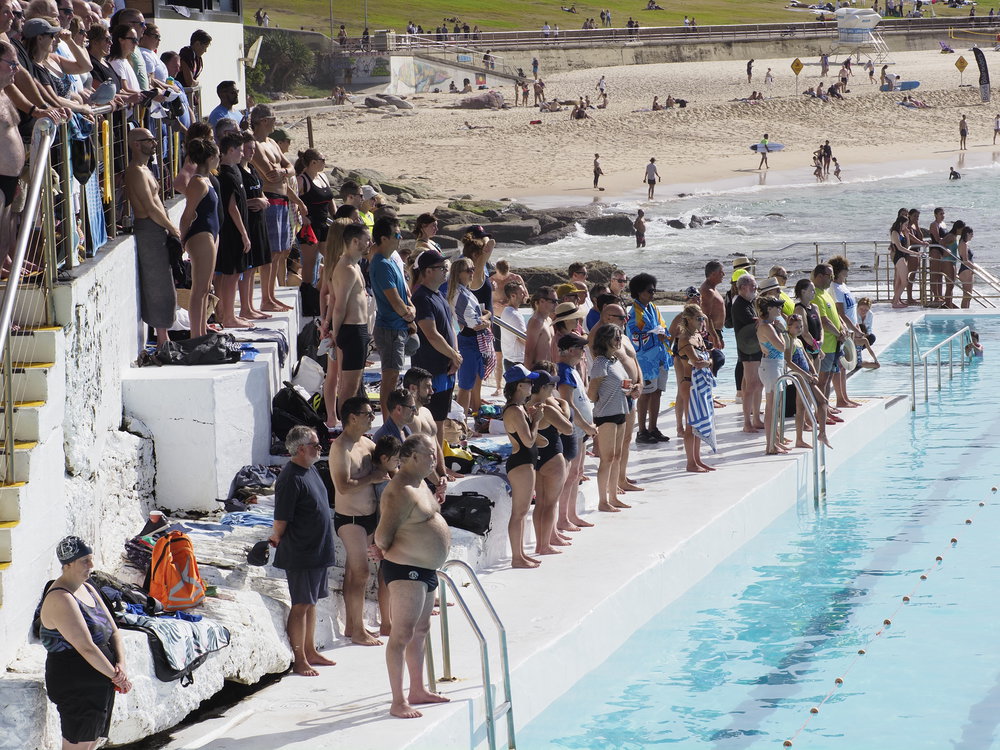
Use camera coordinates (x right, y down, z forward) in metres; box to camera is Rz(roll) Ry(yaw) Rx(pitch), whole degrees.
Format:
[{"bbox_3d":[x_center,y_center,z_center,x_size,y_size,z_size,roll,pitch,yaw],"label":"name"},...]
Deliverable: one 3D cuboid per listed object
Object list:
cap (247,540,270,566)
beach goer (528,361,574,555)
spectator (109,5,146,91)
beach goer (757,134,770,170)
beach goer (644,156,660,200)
[{"bbox_3d":[-1.694,1.252,23.100,0.220,0.140,0.170,-25,25,-20],"label":"cap"},{"bbox_3d":[0.446,0.732,27.950,0.360,1.580,0.420,0,5,12],"label":"beach goer"},{"bbox_3d":[-2.945,-2.026,26.181,0.420,1.780,0.500,1,6,21],"label":"spectator"},{"bbox_3d":[13.073,-11.027,163.080,0.550,1.760,0.500,0,5,6],"label":"beach goer"},{"bbox_3d":[6.278,-8.062,135.579,0.640,1.740,0.360,-3,5,-18],"label":"beach goer"}]

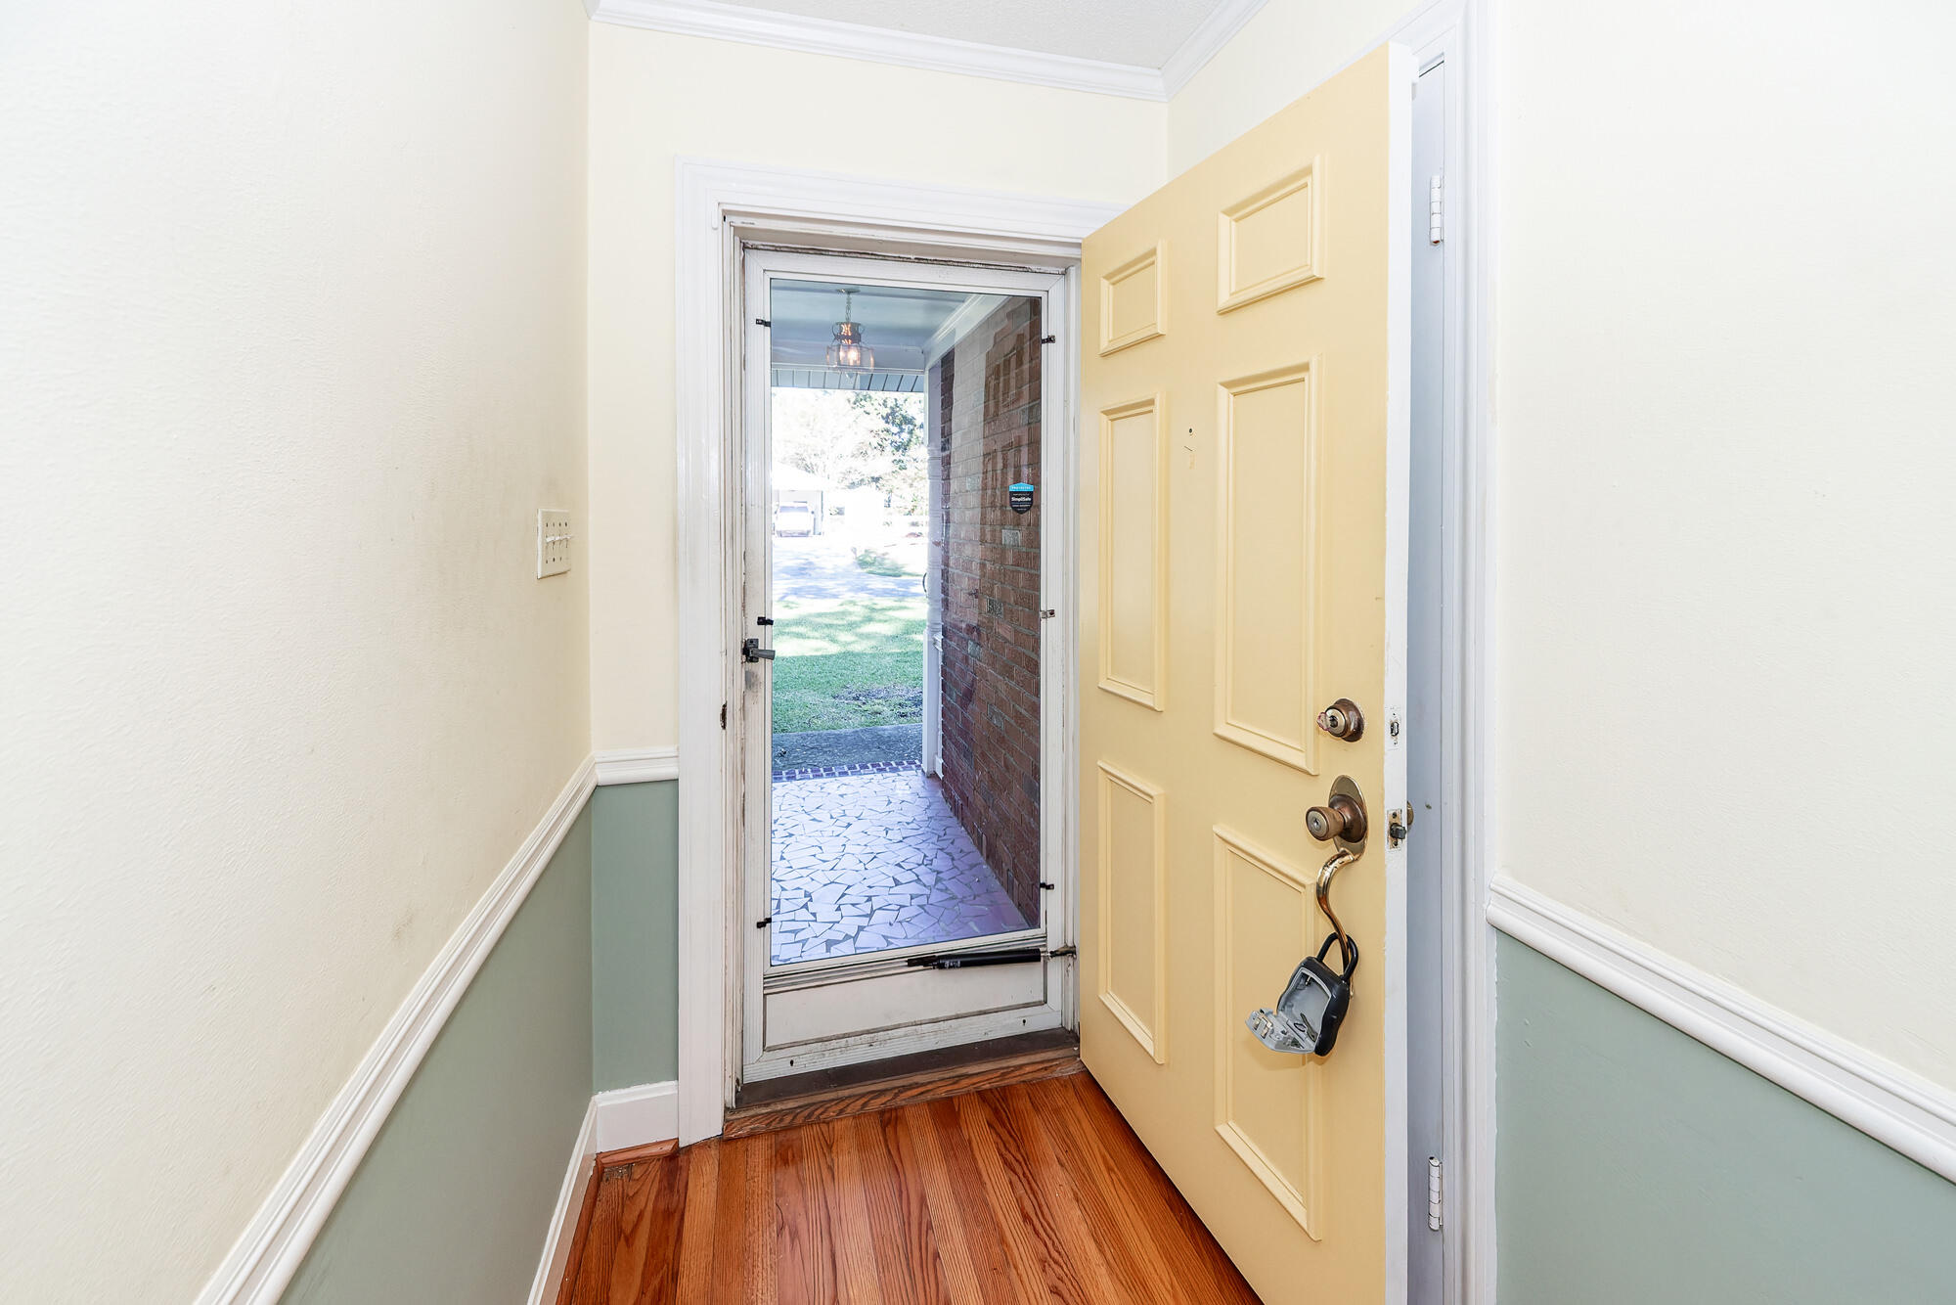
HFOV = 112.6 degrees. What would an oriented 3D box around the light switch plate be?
[{"bbox_3d":[-0.755,-0.195,1.165,0.010,0.114,0.190,0,2,-19],"label":"light switch plate"}]

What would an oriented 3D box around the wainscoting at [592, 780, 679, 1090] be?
[{"bbox_3d":[-0.748,0.619,1.428,0.172,0.660,0.020,0,1,-13],"label":"wainscoting"}]

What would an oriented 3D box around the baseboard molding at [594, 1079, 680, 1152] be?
[{"bbox_3d":[-0.741,1.012,1.418,0.175,0.127,0.020,0,1,-13],"label":"baseboard molding"}]

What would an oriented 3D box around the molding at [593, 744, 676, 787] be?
[{"bbox_3d":[-0.738,0.246,1.416,0.172,0.068,0.025,0,1,-13],"label":"molding"}]

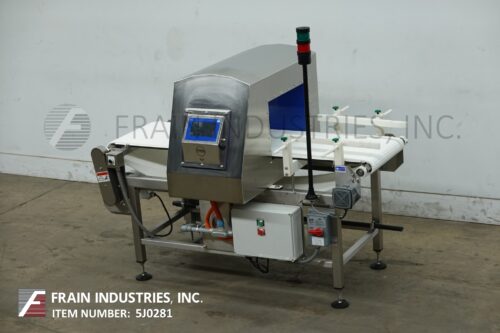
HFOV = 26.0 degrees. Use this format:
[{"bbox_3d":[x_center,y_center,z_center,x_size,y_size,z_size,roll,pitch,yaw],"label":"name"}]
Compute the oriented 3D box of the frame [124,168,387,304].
[{"bbox_3d":[0.044,0.335,6.580,1.418,0.673,0.698,5,19,27],"label":"frame"}]

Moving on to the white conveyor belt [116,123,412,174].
[{"bbox_3d":[0.027,-0.107,6.439,1.722,0.090,0.519,5,19,27],"label":"white conveyor belt"}]

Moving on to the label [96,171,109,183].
[{"bbox_3d":[-0.870,0.061,6.416,0.084,0.056,0.002,-8,11,31],"label":"label"}]

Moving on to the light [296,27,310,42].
[{"bbox_3d":[0.276,-0.685,5.628,0.069,0.073,0.069,-4,16,1],"label":"light"}]

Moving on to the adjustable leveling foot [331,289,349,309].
[{"bbox_3d":[0.499,0.725,6.026,0.100,0.101,0.100,-4,16,1],"label":"adjustable leveling foot"}]

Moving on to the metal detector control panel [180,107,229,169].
[{"bbox_3d":[-0.259,-0.148,5.881,0.284,0.316,0.092,5,0,27],"label":"metal detector control panel"}]

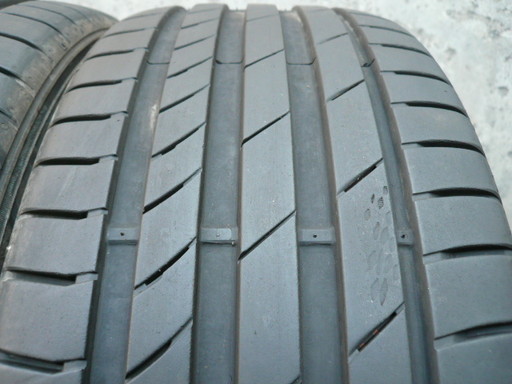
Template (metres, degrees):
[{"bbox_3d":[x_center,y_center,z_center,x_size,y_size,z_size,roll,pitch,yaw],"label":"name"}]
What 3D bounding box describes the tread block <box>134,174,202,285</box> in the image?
[{"bbox_3d":[-0.033,0.014,0.162,0.021,0.008,0.047,0,65,-1],"label":"tread block"}]

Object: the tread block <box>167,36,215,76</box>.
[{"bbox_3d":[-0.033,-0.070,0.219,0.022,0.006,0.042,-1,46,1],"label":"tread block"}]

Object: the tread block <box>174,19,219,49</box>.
[{"bbox_3d":[-0.034,-0.090,0.242,0.021,0.008,0.045,2,42,-2],"label":"tread block"}]

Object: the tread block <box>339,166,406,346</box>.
[{"bbox_3d":[0.043,0.022,0.160,0.022,0.009,0.077,0,66,-1],"label":"tread block"}]

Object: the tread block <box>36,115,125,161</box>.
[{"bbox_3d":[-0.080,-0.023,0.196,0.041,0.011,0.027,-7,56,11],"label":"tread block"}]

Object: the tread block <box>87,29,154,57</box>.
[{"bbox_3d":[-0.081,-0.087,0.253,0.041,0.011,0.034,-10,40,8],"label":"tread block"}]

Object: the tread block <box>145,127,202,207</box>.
[{"bbox_3d":[-0.034,-0.010,0.177,0.021,0.008,0.044,2,60,-2],"label":"tread block"}]

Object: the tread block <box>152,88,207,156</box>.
[{"bbox_3d":[-0.034,-0.031,0.191,0.021,0.008,0.044,2,56,-2],"label":"tread block"}]

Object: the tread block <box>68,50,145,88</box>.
[{"bbox_3d":[-0.076,-0.063,0.217,0.036,0.006,0.026,-8,47,9],"label":"tread block"}]

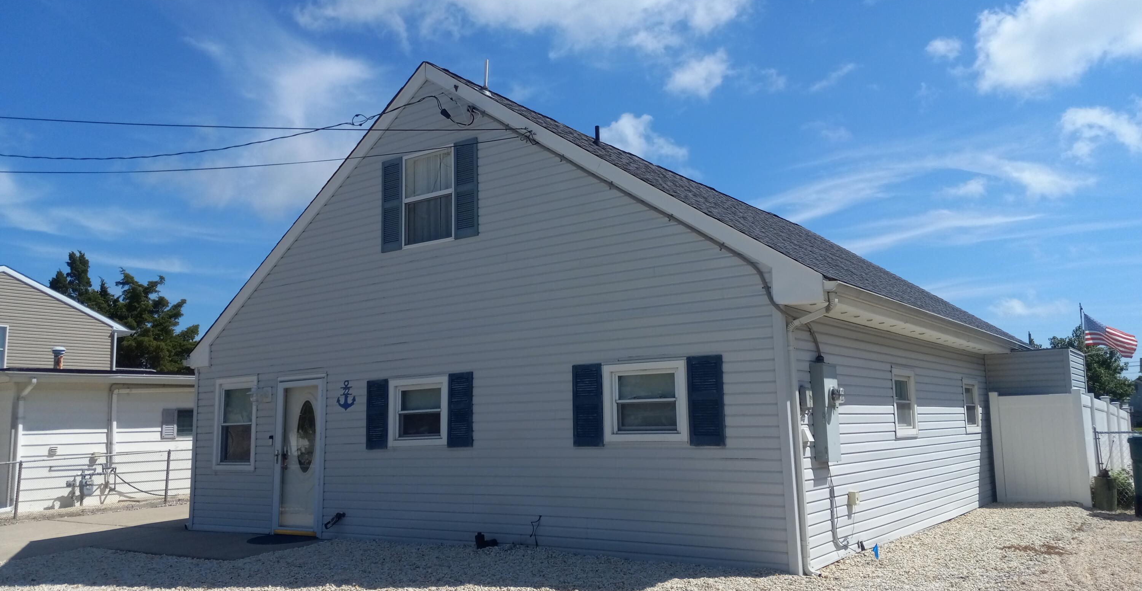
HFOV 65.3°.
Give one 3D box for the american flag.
[{"bbox_3d":[16.953,1.248,28.000,1.600,1.280,0.320,-6,-10,31],"label":"american flag"}]

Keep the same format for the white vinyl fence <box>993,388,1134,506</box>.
[{"bbox_3d":[9.534,2.825,17.042,1.400,1.860,6.800,-7,-10,35],"label":"white vinyl fence"}]

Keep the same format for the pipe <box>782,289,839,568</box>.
[{"bbox_3d":[2.244,1.225,7.996,0.460,2.490,0.110,-7,-10,35],"label":"pipe"}]

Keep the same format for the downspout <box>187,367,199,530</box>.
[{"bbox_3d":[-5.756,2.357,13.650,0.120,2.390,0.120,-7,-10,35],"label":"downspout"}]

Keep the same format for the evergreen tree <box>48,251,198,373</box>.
[{"bbox_3d":[-17.447,2.588,34.384,5.440,8.530,5.170,3,-9,-27],"label":"evergreen tree"}]

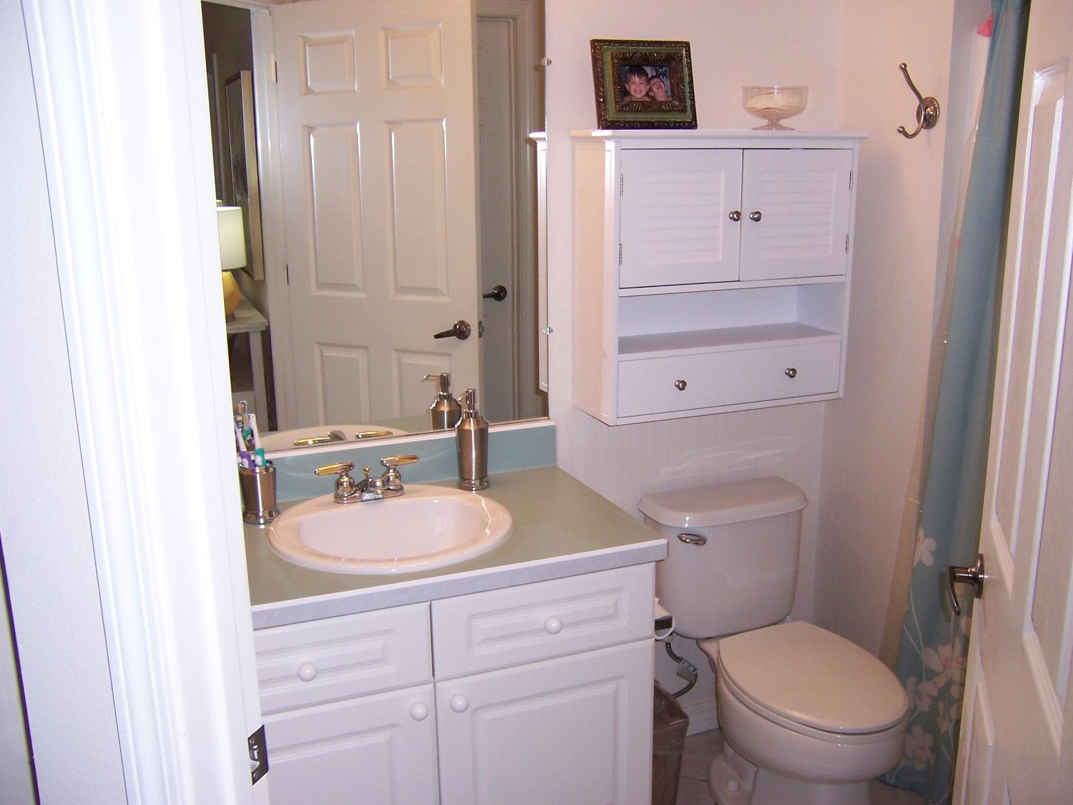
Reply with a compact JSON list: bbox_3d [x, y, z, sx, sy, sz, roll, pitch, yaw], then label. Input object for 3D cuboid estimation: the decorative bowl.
[{"bbox_3d":[0.549,-0.675,2.351,0.149,0.096,0.149,-1,13,0],"label":"decorative bowl"}]

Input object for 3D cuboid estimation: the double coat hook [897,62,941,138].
[{"bbox_3d":[0.822,-0.658,2.237,0.092,0.158,0.069,-6,14,-21],"label":"double coat hook"}]

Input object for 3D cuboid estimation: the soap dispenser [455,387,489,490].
[{"bbox_3d":[-0.148,0.083,2.248,0.073,0.220,0.091,5,14,25],"label":"soap dispenser"}]

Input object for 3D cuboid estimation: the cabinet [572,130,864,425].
[{"bbox_3d":[0.419,-0.306,2.382,0.659,0.634,0.215,-6,14,-21],"label":"cabinet"}]

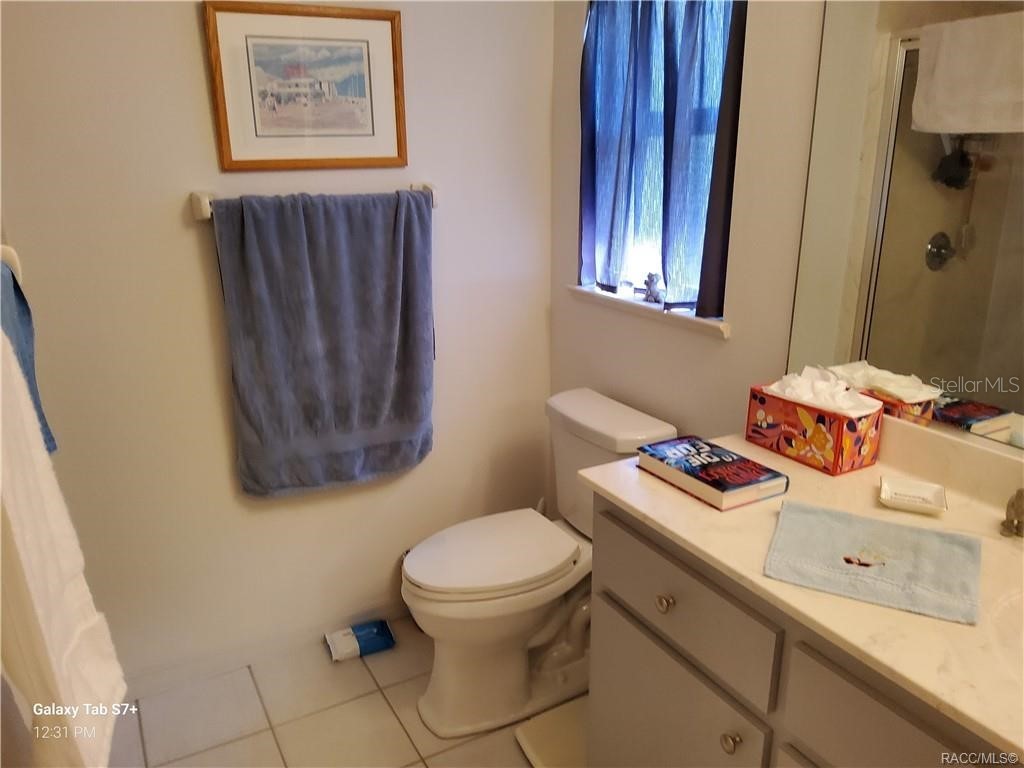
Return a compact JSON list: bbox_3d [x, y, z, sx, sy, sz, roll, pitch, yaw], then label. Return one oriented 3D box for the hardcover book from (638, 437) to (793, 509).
[{"bbox_3d":[0.372,0.164,1.449,0.152,0.036,0.229,-11,20,-29],"label":"hardcover book"}]

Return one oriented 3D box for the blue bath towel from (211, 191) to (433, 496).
[{"bbox_3d":[-0.490,-0.125,2.147,0.565,0.800,0.085,-10,20,-27],"label":"blue bath towel"}]

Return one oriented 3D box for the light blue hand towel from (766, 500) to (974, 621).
[{"bbox_3d":[0.553,0.262,1.181,0.288,0.010,0.268,8,20,25],"label":"light blue hand towel"}]

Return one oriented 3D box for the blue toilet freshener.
[{"bbox_3d":[-0.482,0.813,2.441,0.195,0.045,0.108,-7,19,-19],"label":"blue toilet freshener"}]

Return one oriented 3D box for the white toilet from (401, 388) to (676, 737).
[{"bbox_3d":[0.030,0.502,2.177,0.720,0.788,0.430,-10,20,-27],"label":"white toilet"}]

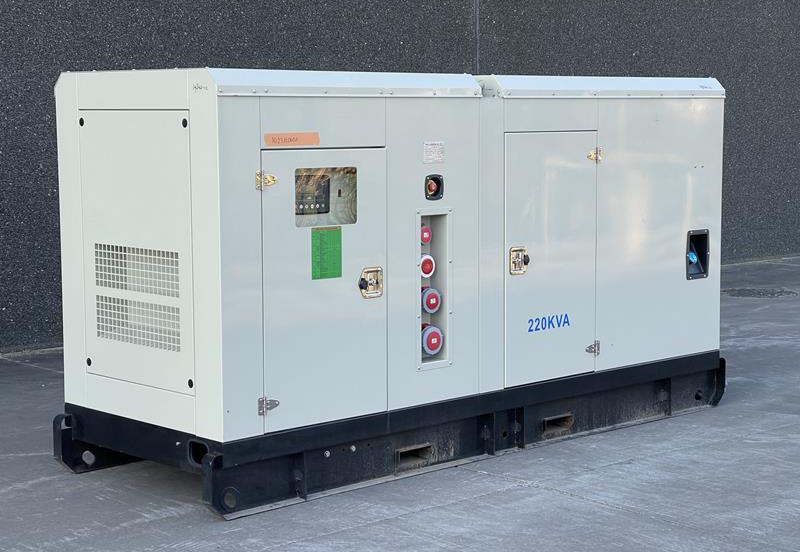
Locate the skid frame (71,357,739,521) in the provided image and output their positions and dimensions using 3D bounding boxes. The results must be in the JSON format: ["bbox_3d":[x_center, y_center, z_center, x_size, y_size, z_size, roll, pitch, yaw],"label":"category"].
[{"bbox_3d":[0.112,0.609,7.044,3.301,0.294,1.145,-6,9,-43],"label":"skid frame"}]

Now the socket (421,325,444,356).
[{"bbox_3d":[0.106,0.269,6.295,0.127,0.132,0.097,-6,9,-43],"label":"socket"}]

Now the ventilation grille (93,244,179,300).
[{"bbox_3d":[-1.043,-0.026,5.878,0.020,0.178,0.596,-6,9,-43],"label":"ventilation grille"}]

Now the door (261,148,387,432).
[{"bbox_3d":[-0.297,0.043,5.830,0.638,1.082,0.040,-6,9,-43],"label":"door"}]

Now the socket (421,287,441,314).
[{"bbox_3d":[0.103,0.098,6.280,0.113,0.121,0.088,-6,9,-43],"label":"socket"}]

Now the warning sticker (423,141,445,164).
[{"bbox_3d":[0.146,-0.515,6.167,0.122,0.095,0.005,-6,9,-43],"label":"warning sticker"}]

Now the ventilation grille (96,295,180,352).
[{"bbox_3d":[-1.043,0.186,5.902,0.020,0.175,0.596,-6,9,-43],"label":"ventilation grille"}]

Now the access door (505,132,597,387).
[{"bbox_3d":[0.683,-0.087,6.741,0.632,1.132,0.040,-6,9,-43],"label":"access door"}]

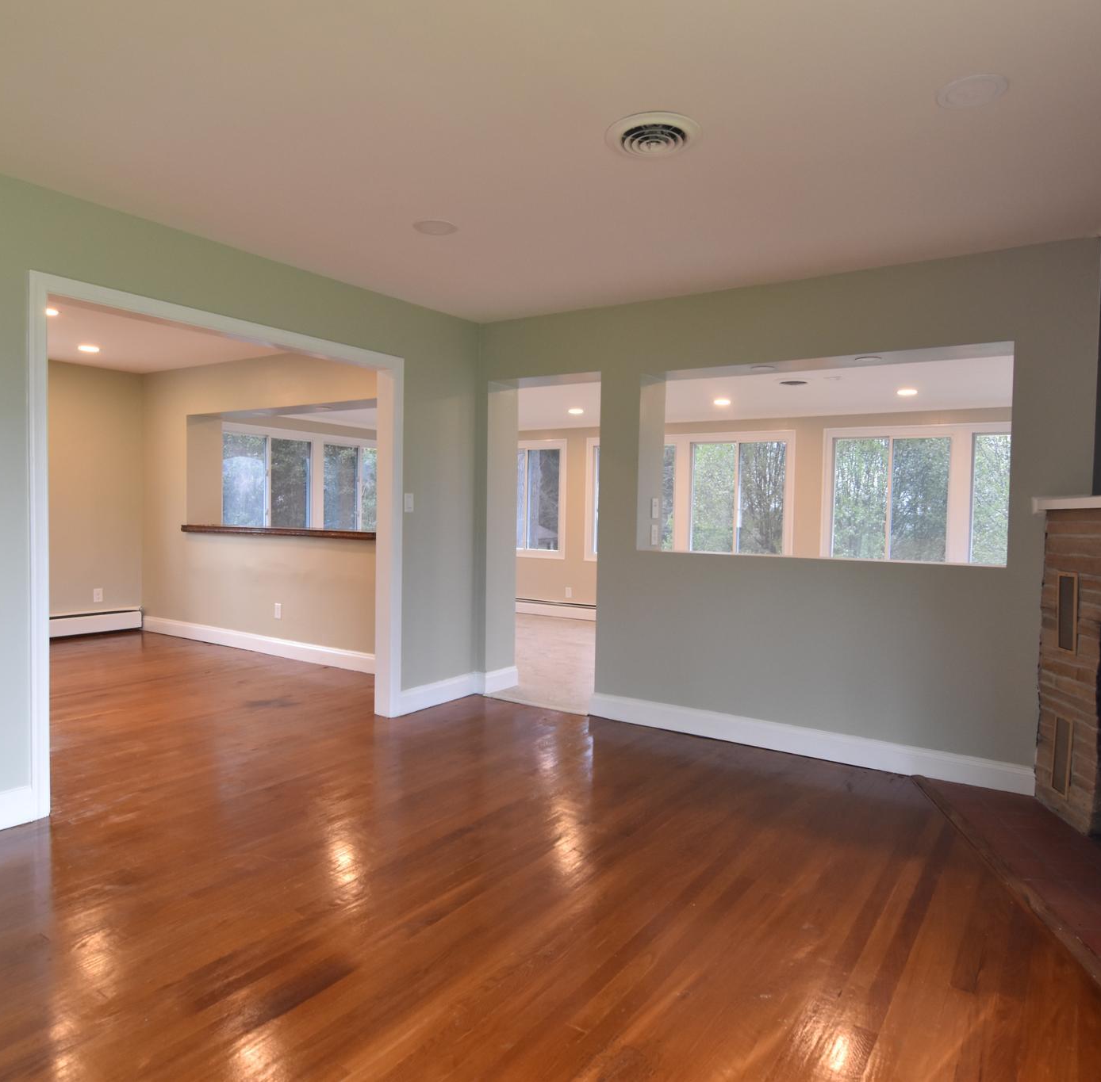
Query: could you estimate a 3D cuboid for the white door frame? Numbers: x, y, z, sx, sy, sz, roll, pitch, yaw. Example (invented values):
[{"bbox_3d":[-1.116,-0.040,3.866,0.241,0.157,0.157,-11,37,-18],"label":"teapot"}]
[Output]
[{"bbox_3d":[-1.474,0.008,3.528,0.140,2.090,1.860,3,3,36],"label":"white door frame"}]

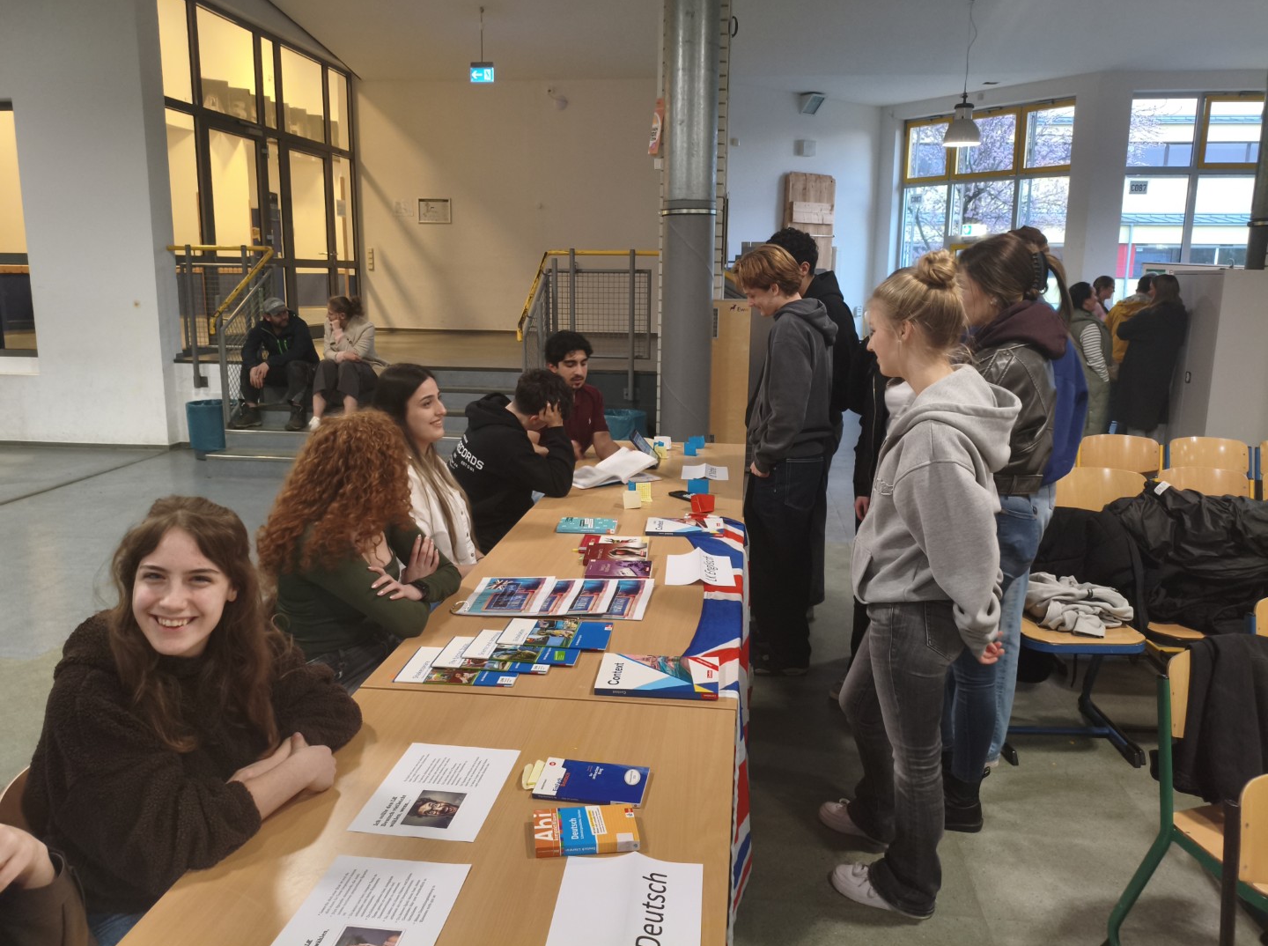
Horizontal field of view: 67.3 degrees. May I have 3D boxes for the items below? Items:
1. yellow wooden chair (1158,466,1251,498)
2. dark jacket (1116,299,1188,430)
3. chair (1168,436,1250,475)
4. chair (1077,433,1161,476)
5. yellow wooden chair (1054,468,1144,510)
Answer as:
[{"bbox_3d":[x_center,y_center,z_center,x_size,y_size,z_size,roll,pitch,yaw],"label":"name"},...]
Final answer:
[{"bbox_3d":[2.465,0.430,4.062,0.430,0.840,0.480,3,12,9],"label":"yellow wooden chair"},{"bbox_3d":[3.893,-0.802,7.150,0.500,1.000,0.360,-5,13,-27],"label":"dark jacket"},{"bbox_3d":[2.878,0.266,4.785,0.460,0.860,0.540,2,11,7],"label":"chair"},{"bbox_3d":[2.438,0.250,4.843,0.460,0.860,0.540,2,11,7],"label":"chair"},{"bbox_3d":[1.985,0.431,4.028,0.430,0.840,0.480,2,12,6],"label":"yellow wooden chair"}]

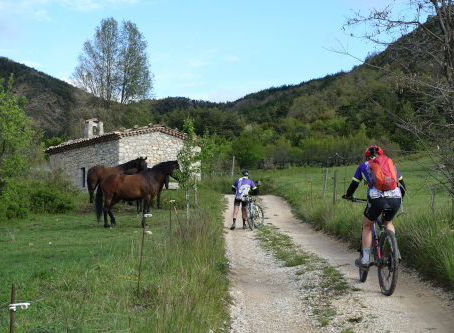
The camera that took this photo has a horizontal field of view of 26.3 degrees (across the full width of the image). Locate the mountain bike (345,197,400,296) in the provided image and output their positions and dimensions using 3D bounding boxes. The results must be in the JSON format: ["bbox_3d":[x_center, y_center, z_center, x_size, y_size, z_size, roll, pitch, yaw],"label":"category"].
[{"bbox_3d":[1.715,0.880,11.200,0.700,1.060,1.800,0,-1,-5],"label":"mountain bike"}]

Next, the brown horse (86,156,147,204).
[{"bbox_3d":[-3.905,0.508,34.500,2.150,1.720,0.600,0,-1,-6],"label":"brown horse"}]

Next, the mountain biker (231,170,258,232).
[{"bbox_3d":[0.504,0.965,28.000,0.700,1.730,0.550,0,-1,6],"label":"mountain biker"}]

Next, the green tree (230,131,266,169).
[{"bbox_3d":[1.688,-1.317,80.000,2.800,3.300,3.000,0,-1,0],"label":"green tree"}]

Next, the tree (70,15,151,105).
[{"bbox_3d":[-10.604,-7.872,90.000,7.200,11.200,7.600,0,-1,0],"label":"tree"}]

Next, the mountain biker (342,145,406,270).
[{"bbox_3d":[1.690,0.480,11.080,0.720,1.440,0.920,0,-1,-5],"label":"mountain biker"}]

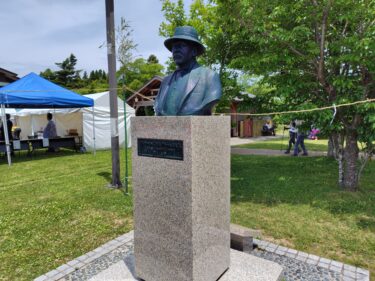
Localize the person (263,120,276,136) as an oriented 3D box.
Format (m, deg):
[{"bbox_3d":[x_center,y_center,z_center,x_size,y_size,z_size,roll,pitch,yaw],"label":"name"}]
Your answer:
[{"bbox_3d":[6.773,-0.988,20.500,0.900,1.270,0.550,1,5,17],"label":"person"}]

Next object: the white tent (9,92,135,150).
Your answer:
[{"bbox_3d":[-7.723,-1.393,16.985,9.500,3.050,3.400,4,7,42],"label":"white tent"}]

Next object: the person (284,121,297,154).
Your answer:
[{"bbox_3d":[4.655,-0.152,11.150,0.650,1.530,0.500,1,5,14],"label":"person"}]

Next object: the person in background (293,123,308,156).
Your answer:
[{"bbox_3d":[4.944,-0.091,10.850,0.650,1.530,0.500,1,5,14],"label":"person in background"}]

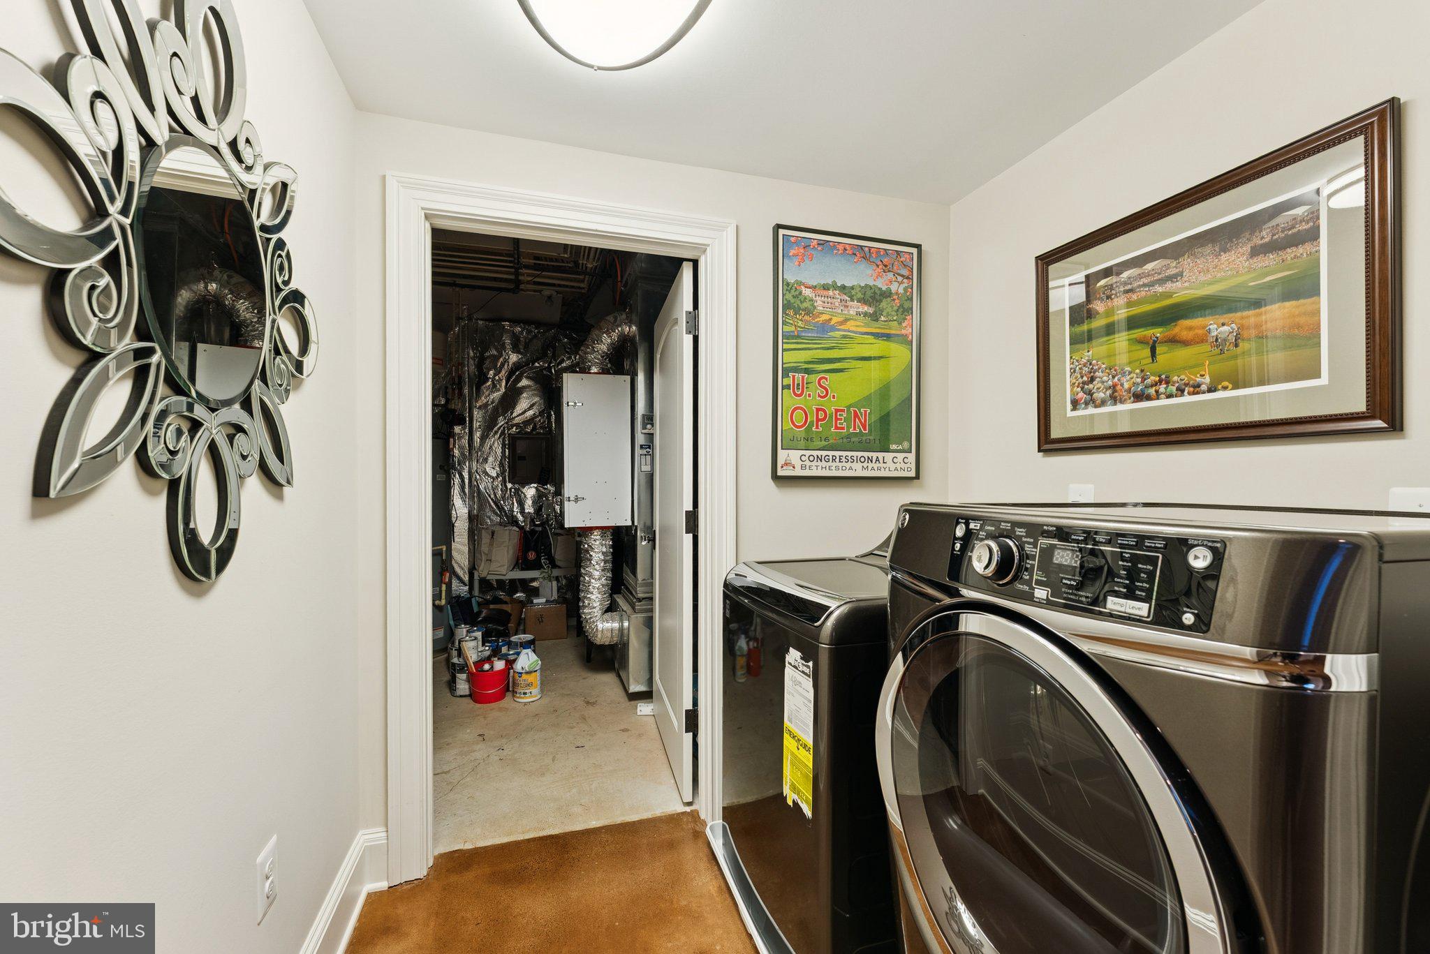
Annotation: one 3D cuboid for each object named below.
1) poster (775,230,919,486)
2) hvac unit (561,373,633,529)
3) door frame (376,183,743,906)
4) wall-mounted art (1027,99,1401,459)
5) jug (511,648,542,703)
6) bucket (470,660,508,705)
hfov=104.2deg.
[{"bbox_3d":[0.524,-0.458,2.156,0.622,0.940,0.027,0,0,-17],"label":"poster"},{"bbox_3d":[-0.676,-0.139,3.130,0.352,0.806,0.380,0,0,-17],"label":"hvac unit"},{"bbox_3d":[-0.478,0.164,1.925,1.123,2.169,0.150,0,0,-17],"label":"door frame"},{"bbox_3d":[1.215,-0.411,1.480,0.030,0.654,0.818,0,0,-17],"label":"wall-mounted art"},{"bbox_3d":[-1.060,1.099,3.153,0.152,0.297,0.149,0,0,-7],"label":"jug"},{"bbox_3d":[-1.276,1.157,3.145,0.217,0.180,0.217,0,0,-17],"label":"bucket"}]

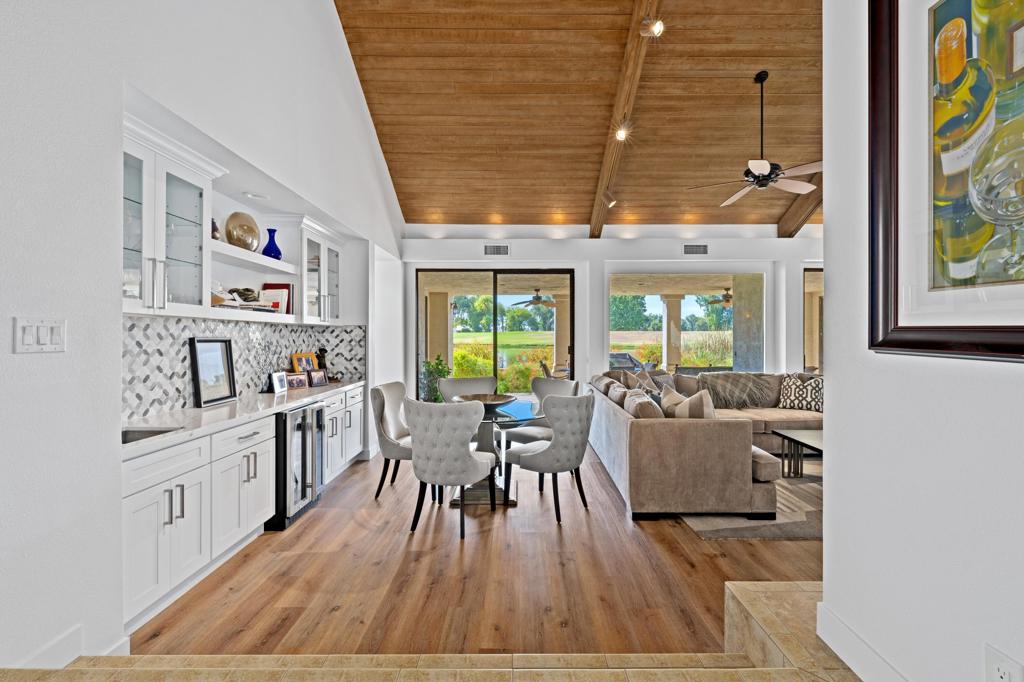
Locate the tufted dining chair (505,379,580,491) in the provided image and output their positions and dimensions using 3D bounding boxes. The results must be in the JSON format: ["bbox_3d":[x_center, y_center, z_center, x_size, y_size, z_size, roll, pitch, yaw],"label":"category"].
[{"bbox_3d":[0.278,0.890,4.508,0.580,0.950,0.630,0,1,43],"label":"tufted dining chair"}]

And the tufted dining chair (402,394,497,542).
[{"bbox_3d":[-0.440,0.901,3.535,0.590,0.975,0.640,0,0,17],"label":"tufted dining chair"}]

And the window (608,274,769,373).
[{"bbox_3d":[2.635,-0.204,6.899,2.342,1.663,0.100,0,0,1],"label":"window"}]

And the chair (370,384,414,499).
[{"bbox_3d":[-0.913,0.917,4.266,0.660,0.990,0.570,0,0,8],"label":"chair"}]

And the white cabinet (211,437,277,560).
[{"bbox_3d":[-2.037,1.005,3.059,0.560,0.580,0.730,0,0,1],"label":"white cabinet"}]

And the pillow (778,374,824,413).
[{"bbox_3d":[3.704,0.671,5.834,0.550,0.470,0.180,-2,-15,7],"label":"pillow"}]

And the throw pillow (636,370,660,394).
[{"bbox_3d":[1.600,0.620,5.420,0.470,0.460,0.170,0,-22,-34],"label":"throw pillow"}]

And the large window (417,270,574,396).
[{"bbox_3d":[-0.256,0.131,6.937,2.411,2.472,0.110,0,0,1],"label":"large window"}]

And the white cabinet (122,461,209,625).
[{"bbox_3d":[-2.049,0.929,2.354,0.590,0.826,0.610,0,0,1],"label":"white cabinet"}]

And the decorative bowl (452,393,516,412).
[{"bbox_3d":[-0.244,0.578,4.157,0.580,0.100,0.580,0,0,1],"label":"decorative bowl"}]

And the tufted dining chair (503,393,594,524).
[{"bbox_3d":[0.287,0.896,3.795,0.630,0.950,0.580,0,1,44],"label":"tufted dining chair"}]

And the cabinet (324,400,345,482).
[{"bbox_3d":[-2.009,0.922,4.384,0.590,0.826,0.610,0,0,1],"label":"cabinet"}]

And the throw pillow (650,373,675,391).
[{"bbox_3d":[1.850,0.630,5.750,0.460,0.440,0.170,1,-17,-3],"label":"throw pillow"}]

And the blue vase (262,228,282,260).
[{"bbox_3d":[-2.155,-0.857,4.098,0.160,0.295,0.160,0,0,1],"label":"blue vase"}]

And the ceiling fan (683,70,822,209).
[{"bbox_3d":[2.620,-2.214,4.760,1.420,1.220,1.420,0,0,0],"label":"ceiling fan"}]

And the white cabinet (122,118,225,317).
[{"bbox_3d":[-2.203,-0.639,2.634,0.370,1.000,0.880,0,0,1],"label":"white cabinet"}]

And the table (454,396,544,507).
[{"bbox_3d":[-0.235,0.989,4.050,1.240,0.760,1.240,0,0,0],"label":"table"}]

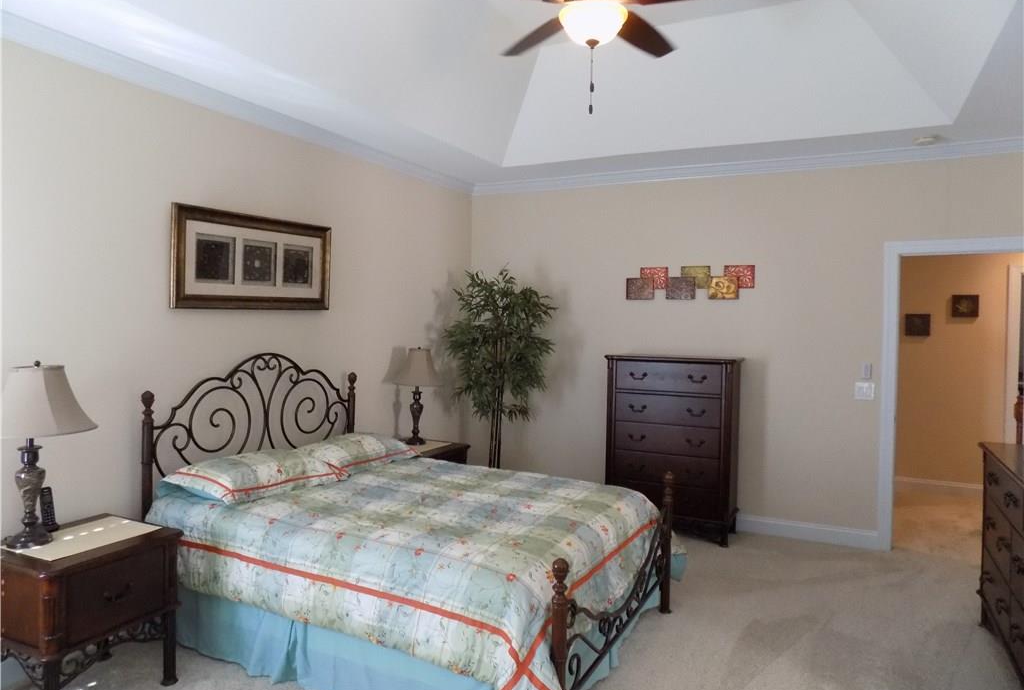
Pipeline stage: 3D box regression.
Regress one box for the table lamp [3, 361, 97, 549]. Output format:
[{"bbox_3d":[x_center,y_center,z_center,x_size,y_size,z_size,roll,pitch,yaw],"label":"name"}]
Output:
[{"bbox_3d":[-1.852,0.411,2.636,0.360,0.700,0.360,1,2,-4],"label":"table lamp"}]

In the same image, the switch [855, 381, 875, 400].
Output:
[{"bbox_3d":[2.473,0.324,4.761,0.118,0.115,0.012,2,2,26],"label":"switch"}]

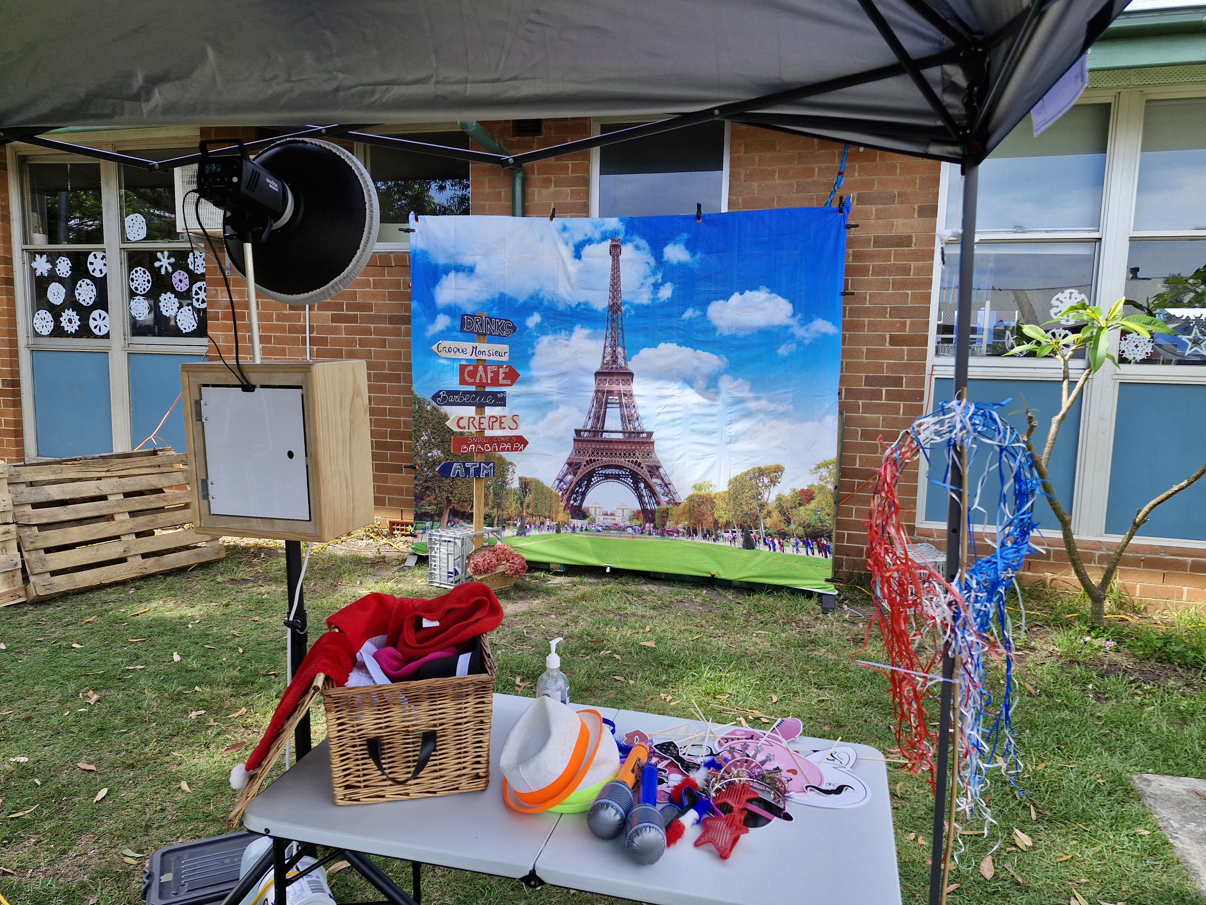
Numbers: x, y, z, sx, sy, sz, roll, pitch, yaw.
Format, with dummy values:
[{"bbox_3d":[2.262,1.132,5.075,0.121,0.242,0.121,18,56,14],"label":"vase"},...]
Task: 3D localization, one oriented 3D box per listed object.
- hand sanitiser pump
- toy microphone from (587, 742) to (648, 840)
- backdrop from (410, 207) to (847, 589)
[{"bbox_3d":[-0.112,0.535,1.850,0.076,0.215,0.078,1,8,0],"label":"hand sanitiser pump"},{"bbox_3d":[0.036,0.641,1.541,0.071,0.071,0.295,3,11,17],"label":"toy microphone"},{"bbox_3d":[0.054,-0.340,4.858,2.680,2.200,0.060,3,7,14],"label":"backdrop"}]

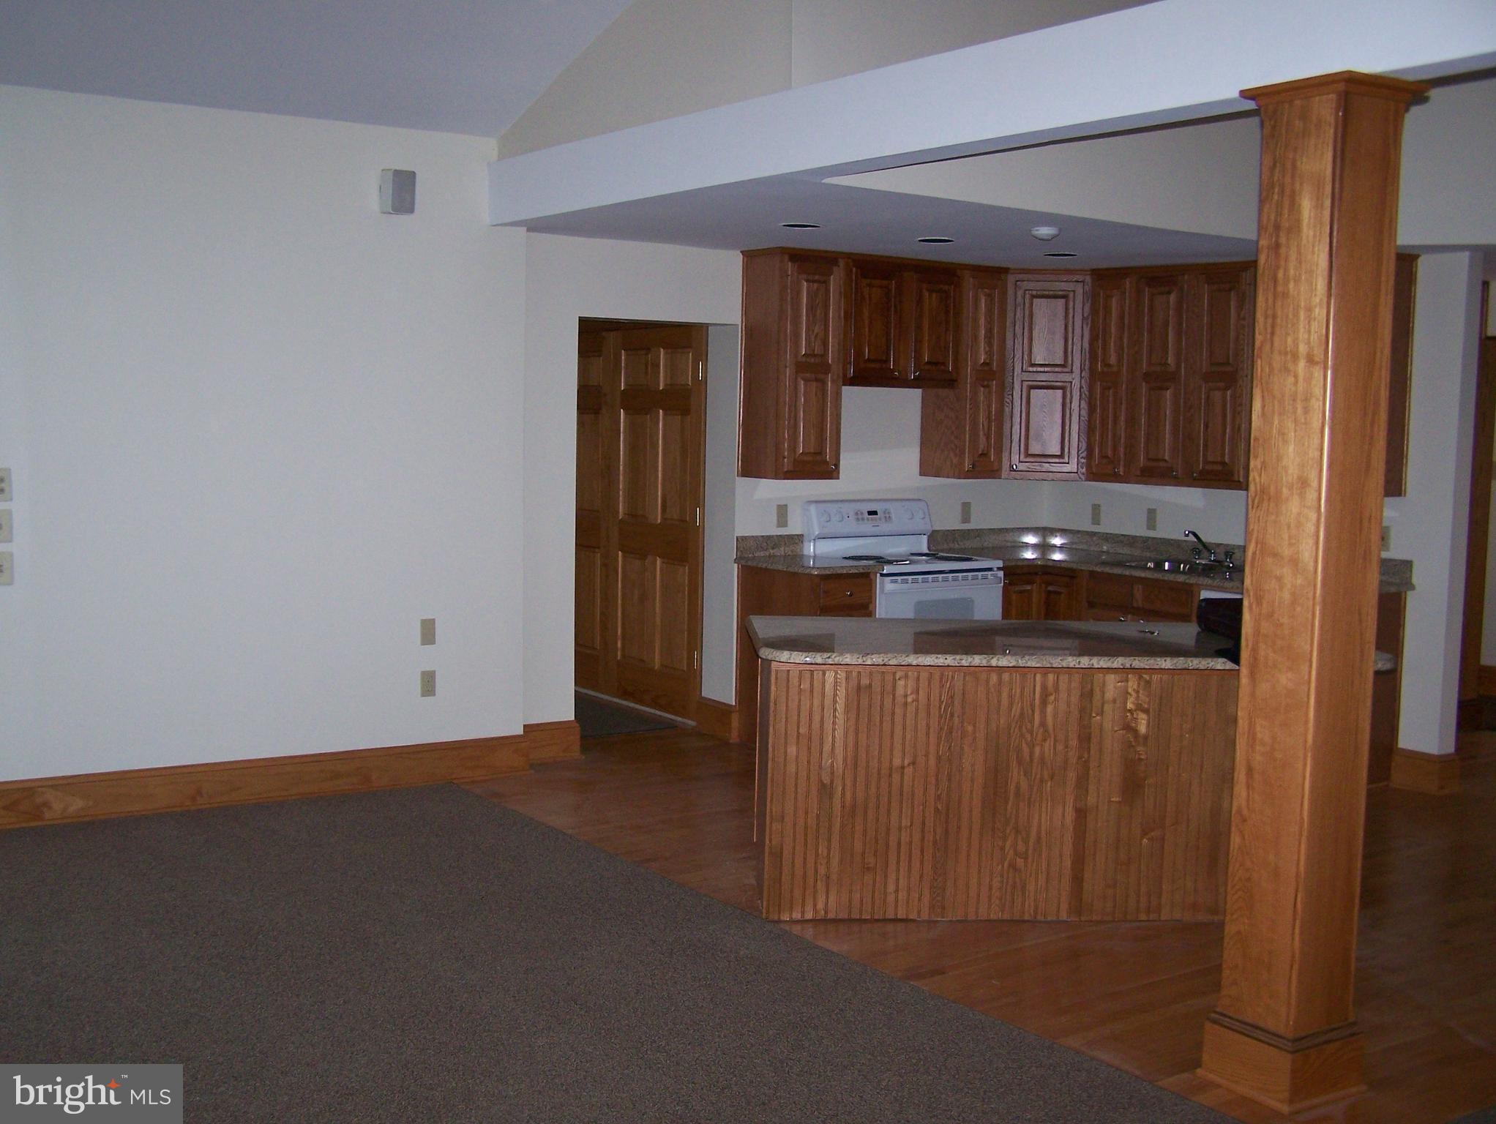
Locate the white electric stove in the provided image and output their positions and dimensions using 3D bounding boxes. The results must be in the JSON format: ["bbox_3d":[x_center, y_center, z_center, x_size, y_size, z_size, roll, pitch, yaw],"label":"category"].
[{"bbox_3d":[0.763,0.310,8.240,0.778,1.197,0.727,-2,6,-35],"label":"white electric stove"}]

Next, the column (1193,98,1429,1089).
[{"bbox_3d":[1.343,0.087,3.975,0.291,2.414,0.288,-2,6,-35],"label":"column"}]

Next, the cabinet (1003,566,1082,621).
[{"bbox_3d":[1.524,0.438,8.721,0.990,0.889,0.904,-2,6,-35],"label":"cabinet"}]

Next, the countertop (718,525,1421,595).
[{"bbox_3d":[1.479,0.007,7.759,2.141,0.137,2.343,-2,6,-35],"label":"countertop"}]

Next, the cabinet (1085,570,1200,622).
[{"bbox_3d":[2.137,0.500,8.171,0.626,0.889,0.707,-2,6,-35],"label":"cabinet"}]

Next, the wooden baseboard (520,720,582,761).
[{"bbox_3d":[-0.942,0.838,7.651,0.369,0.174,0.030,-2,6,-35],"label":"wooden baseboard"}]

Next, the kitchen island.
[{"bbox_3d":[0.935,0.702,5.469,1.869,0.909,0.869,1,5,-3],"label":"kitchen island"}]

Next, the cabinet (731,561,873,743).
[{"bbox_3d":[0.263,0.474,8.004,0.343,0.889,0.621,-2,6,-35],"label":"cabinet"}]

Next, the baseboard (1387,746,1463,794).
[{"bbox_3d":[3.088,0.938,7.478,0.202,0.179,0.227,-2,6,-35],"label":"baseboard"}]

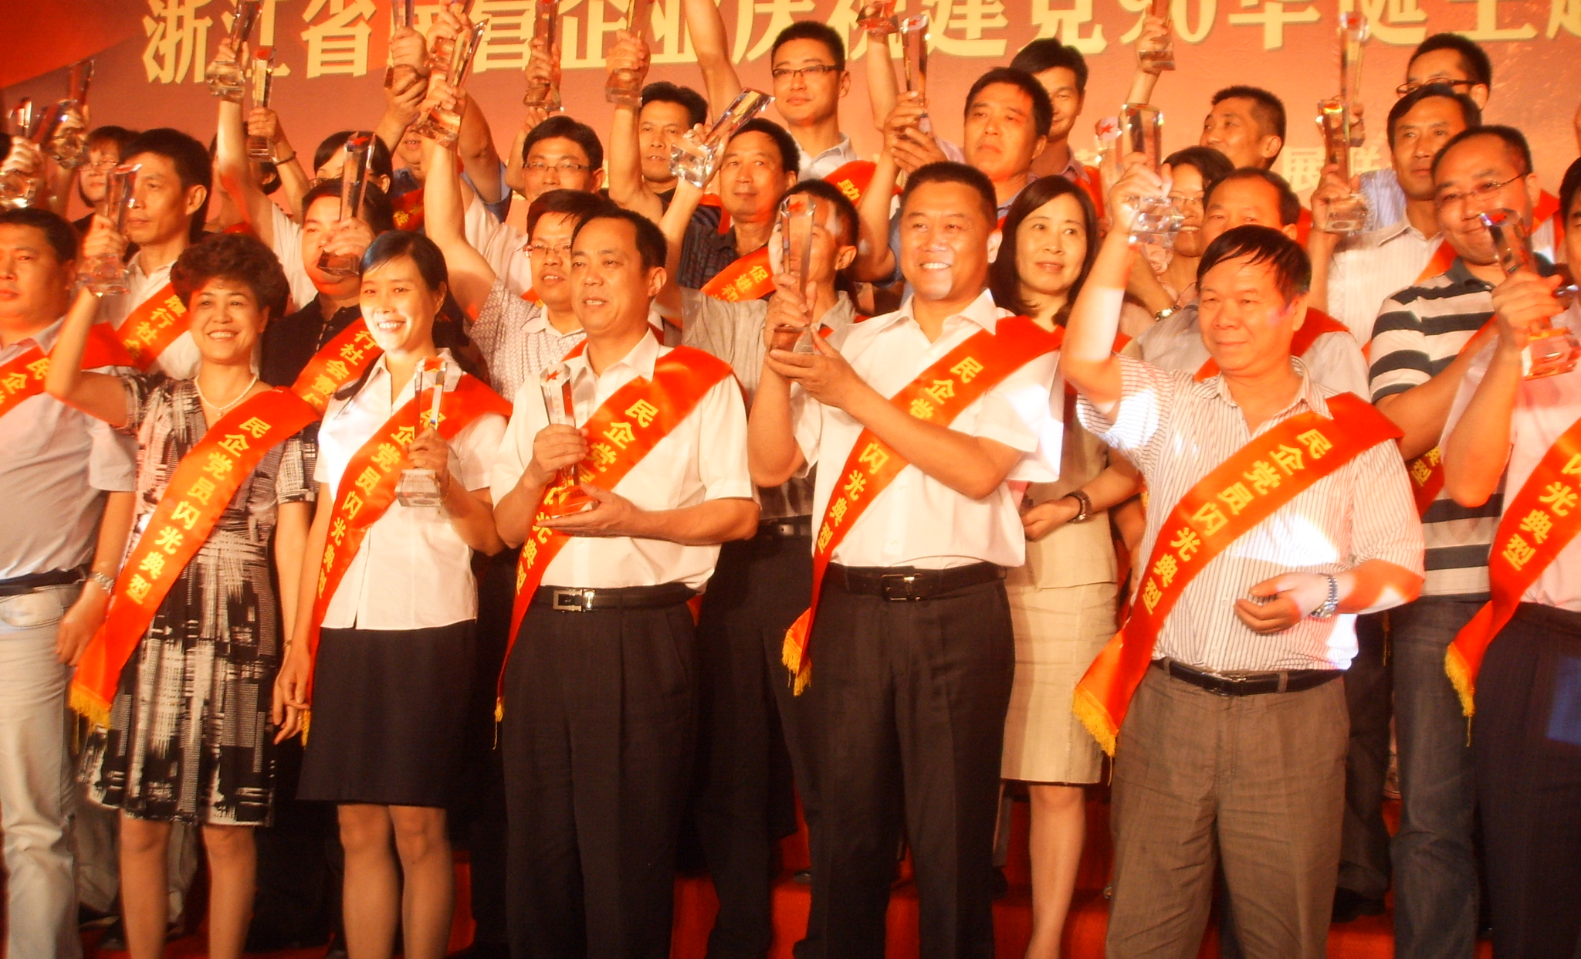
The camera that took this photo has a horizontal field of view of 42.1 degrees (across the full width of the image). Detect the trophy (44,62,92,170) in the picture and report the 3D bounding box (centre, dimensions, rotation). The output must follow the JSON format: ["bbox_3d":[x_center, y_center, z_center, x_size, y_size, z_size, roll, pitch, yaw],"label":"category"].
[{"bbox_3d":[-1.750,-0.885,5.000,0.075,0.265,0.072,2,-10,18],"label":"trophy"}]

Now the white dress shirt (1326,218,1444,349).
[{"bbox_3d":[1.271,-0.241,4.120,0.460,0.600,0.270,1,-3,11],"label":"white dress shirt"}]

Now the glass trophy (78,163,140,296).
[{"bbox_3d":[-1.343,-0.492,4.060,0.075,0.265,0.072,0,-8,21],"label":"glass trophy"}]

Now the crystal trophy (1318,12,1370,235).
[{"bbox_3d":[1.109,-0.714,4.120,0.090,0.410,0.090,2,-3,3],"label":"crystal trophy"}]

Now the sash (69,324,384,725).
[{"bbox_3d":[-1.121,0.111,4.040,0.520,0.720,0.280,2,-3,6],"label":"sash"}]

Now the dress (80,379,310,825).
[{"bbox_3d":[-1.181,0.241,4.080,0.420,0.860,0.280,2,-2,9],"label":"dress"}]

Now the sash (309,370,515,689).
[{"bbox_3d":[-0.724,0.101,3.880,0.360,0.630,0.250,1,-3,14],"label":"sash"}]

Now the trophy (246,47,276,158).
[{"bbox_3d":[-1.288,-0.909,5.000,0.075,0.265,0.072,5,8,10],"label":"trophy"}]

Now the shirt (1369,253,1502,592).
[{"bbox_3d":[1.291,-0.098,3.820,0.460,0.640,0.280,2,-2,15],"label":"shirt"}]

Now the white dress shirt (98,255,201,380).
[{"bbox_3d":[-1.320,-0.194,4.380,0.440,0.580,0.260,1,-3,19],"label":"white dress shirt"}]

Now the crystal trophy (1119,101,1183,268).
[{"bbox_3d":[0.613,-0.510,3.500,0.075,0.265,0.072,-2,-14,0],"label":"crystal trophy"}]

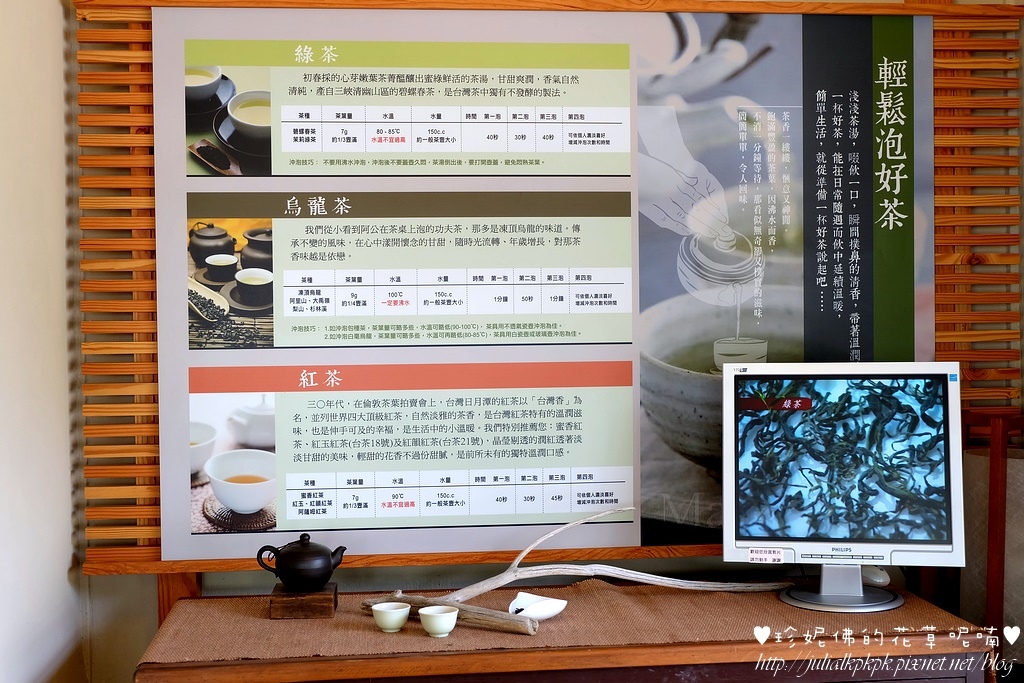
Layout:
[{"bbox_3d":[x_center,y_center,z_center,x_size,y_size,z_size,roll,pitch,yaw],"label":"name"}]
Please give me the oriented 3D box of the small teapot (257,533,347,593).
[{"bbox_3d":[-0.353,0.370,2.110,0.150,0.093,0.095,-1,1,-2],"label":"small teapot"}]

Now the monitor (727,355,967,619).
[{"bbox_3d":[0.556,0.239,2.115,0.390,0.400,0.205,0,1,10],"label":"monitor"}]

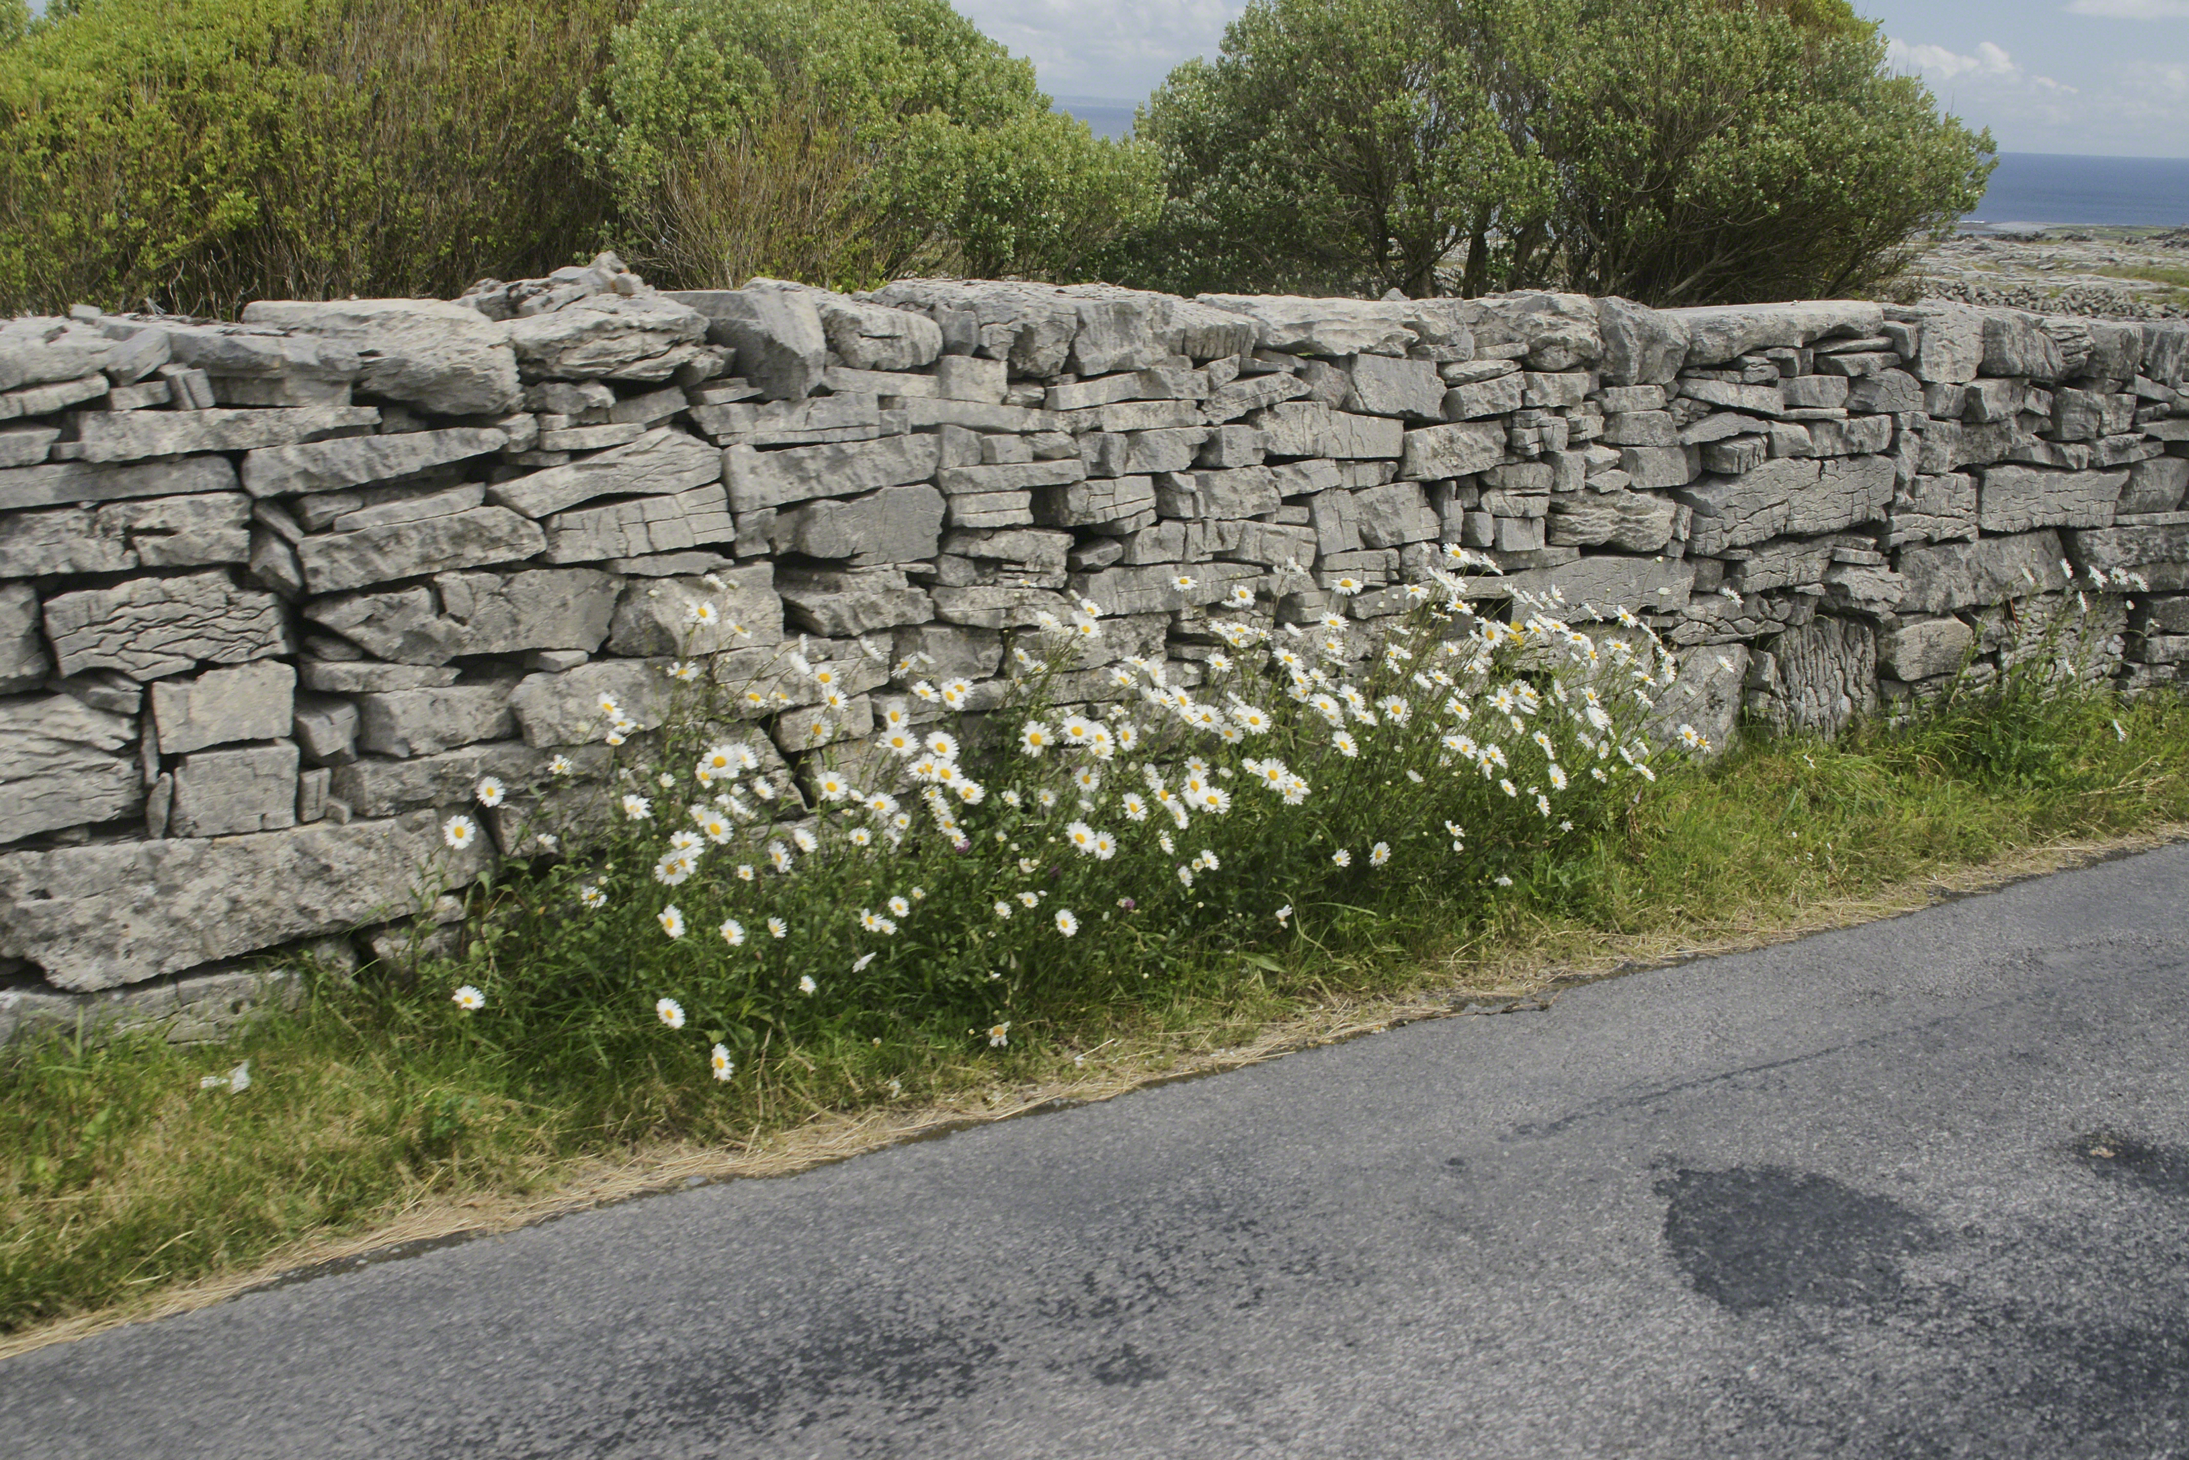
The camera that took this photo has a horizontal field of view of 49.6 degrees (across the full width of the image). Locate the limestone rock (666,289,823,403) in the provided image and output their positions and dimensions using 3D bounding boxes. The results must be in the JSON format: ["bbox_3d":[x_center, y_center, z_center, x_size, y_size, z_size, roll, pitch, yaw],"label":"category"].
[{"bbox_3d":[-0.629,-0.681,4.144,0.150,0.165,0.360,-9,19,-38],"label":"limestone rock"}]

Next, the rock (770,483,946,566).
[{"bbox_3d":[-0.512,-0.417,4.655,0.366,0.149,0.270,-9,18,-33],"label":"rock"}]

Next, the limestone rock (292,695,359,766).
[{"bbox_3d":[-1.344,-0.010,4.115,0.090,0.098,0.160,-7,18,-34],"label":"limestone rock"}]

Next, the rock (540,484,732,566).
[{"bbox_3d":[-0.823,-0.371,4.002,0.340,0.105,0.250,-13,21,-37],"label":"rock"}]

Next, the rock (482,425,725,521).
[{"bbox_3d":[-0.939,-0.487,4.337,0.439,0.118,0.280,-17,23,-31],"label":"rock"}]

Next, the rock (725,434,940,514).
[{"bbox_3d":[-0.593,-0.543,4.814,0.488,0.133,0.270,-8,18,-35],"label":"rock"}]

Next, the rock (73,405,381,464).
[{"bbox_3d":[-1.466,-0.517,3.947,0.478,0.079,0.270,-10,19,-33],"label":"rock"}]

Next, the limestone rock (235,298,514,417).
[{"bbox_3d":[-1.319,-0.683,4.337,0.430,0.165,0.420,-8,18,-35],"label":"limestone rock"}]

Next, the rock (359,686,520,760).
[{"bbox_3d":[-1.104,-0.040,3.847,0.250,0.100,0.220,-9,19,-38],"label":"rock"}]

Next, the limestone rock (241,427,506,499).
[{"bbox_3d":[-1.272,-0.492,4.086,0.450,0.084,0.260,-14,21,-32],"label":"limestone rock"}]

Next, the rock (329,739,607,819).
[{"bbox_3d":[-1.230,0.057,4.490,0.532,0.117,0.270,-8,18,-35],"label":"rock"}]

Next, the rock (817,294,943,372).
[{"bbox_3d":[-0.487,-0.822,4.824,0.270,0.145,0.270,-8,18,-35],"label":"rock"}]

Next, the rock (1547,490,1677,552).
[{"bbox_3d":[1.251,-0.564,6.176,0.474,0.164,0.270,-8,18,-35],"label":"rock"}]

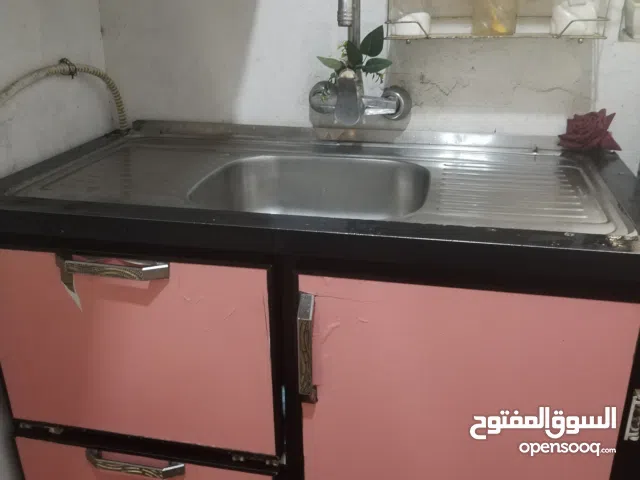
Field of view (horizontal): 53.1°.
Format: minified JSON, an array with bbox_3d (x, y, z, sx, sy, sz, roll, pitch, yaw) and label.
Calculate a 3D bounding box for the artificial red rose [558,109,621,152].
[{"bbox_3d":[0.506,-0.206,1.204,0.114,0.080,0.098,4,23,13],"label":"artificial red rose"}]

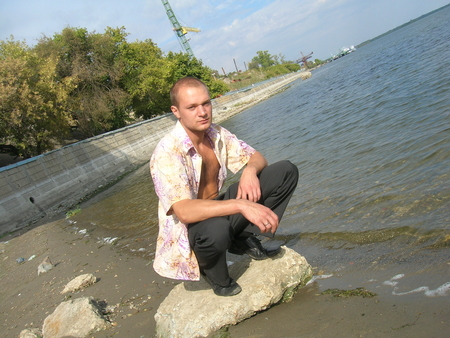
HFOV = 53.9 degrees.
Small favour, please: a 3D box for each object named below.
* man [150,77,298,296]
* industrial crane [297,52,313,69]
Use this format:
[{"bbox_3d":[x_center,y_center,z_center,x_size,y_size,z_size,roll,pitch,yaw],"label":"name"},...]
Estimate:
[{"bbox_3d":[-0.055,0.072,1.991,0.620,0.960,0.680,-30,9,-40],"label":"man"},{"bbox_3d":[55.943,-76.063,310.000,13.000,12.500,7.000,-24,7,0],"label":"industrial crane"}]

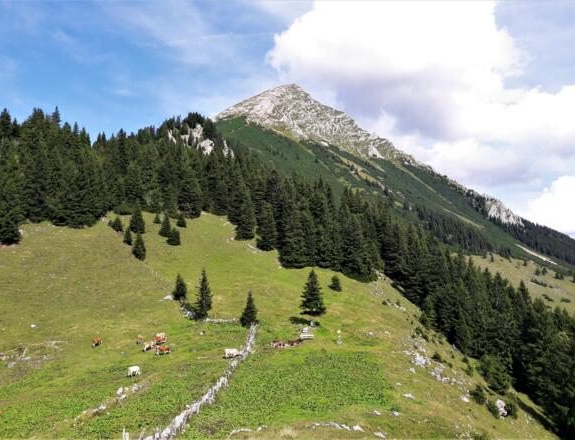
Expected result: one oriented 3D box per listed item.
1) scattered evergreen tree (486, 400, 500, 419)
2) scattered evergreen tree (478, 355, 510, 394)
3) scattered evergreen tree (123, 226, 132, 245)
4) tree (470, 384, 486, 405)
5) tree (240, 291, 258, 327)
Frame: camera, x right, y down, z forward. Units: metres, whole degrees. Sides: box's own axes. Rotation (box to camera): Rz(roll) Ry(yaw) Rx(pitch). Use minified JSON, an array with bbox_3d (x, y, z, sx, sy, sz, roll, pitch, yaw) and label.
[{"bbox_3d":[22.972,21.158,53.000,1.507,2.010,1.507,0,-3,0],"label":"scattered evergreen tree"},{"bbox_3d":[27.510,20.540,63.000,4.180,5.240,4.180,0,0,0],"label":"scattered evergreen tree"},{"bbox_3d":[-39.570,3.980,118.000,2.240,4.470,2.240,0,0,0],"label":"scattered evergreen tree"},{"bbox_3d":[22.532,20.645,56.000,1.888,2.359,1.888,0,-3,0],"label":"tree"},{"bbox_3d":[-5.726,13.499,72.000,2.654,5.460,2.654,0,-3,0],"label":"tree"}]

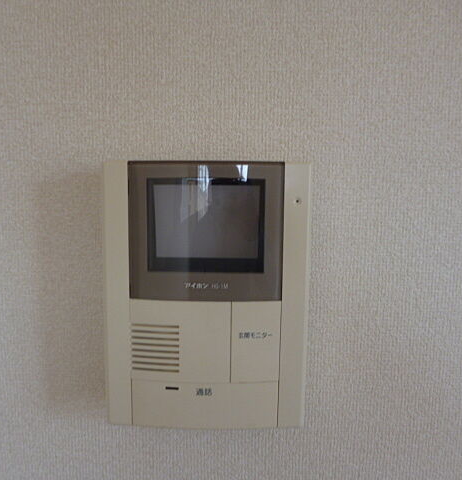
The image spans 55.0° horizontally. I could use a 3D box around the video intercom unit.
[{"bbox_3d":[-0.017,0.042,0.339,0.148,0.197,0.037,1,7,0],"label":"video intercom unit"}]

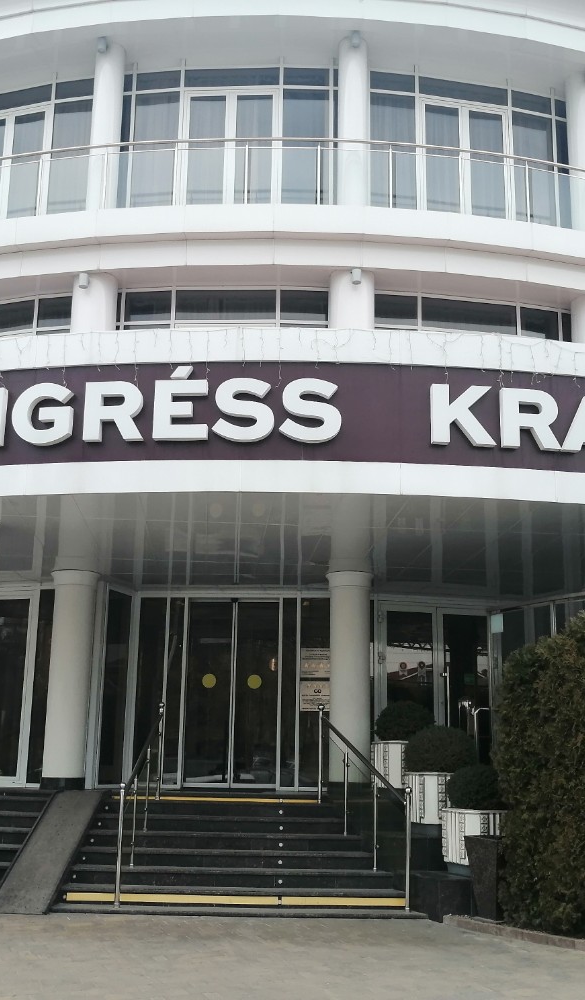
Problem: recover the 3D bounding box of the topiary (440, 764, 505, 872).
[{"bbox_3d":[1.741,3.017,9.500,0.630,1.010,0.630,1,-13,0],"label":"topiary"}]

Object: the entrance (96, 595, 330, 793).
[{"bbox_3d":[-0.845,2.656,13.919,3.350,2.648,0.500,0,-13,2],"label":"entrance"}]

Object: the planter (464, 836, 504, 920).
[{"bbox_3d":[1.768,3.276,8.703,0.370,0.670,0.370,10,-15,-37],"label":"planter"}]

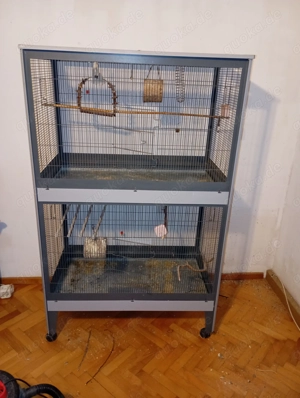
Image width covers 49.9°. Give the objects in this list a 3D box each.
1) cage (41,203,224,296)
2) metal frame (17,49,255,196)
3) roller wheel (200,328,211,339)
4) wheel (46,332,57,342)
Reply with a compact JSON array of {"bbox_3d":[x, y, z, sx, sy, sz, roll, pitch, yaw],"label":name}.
[{"bbox_3d":[-0.099,0.189,1.959,0.950,0.580,0.540,1,22,-3],"label":"cage"},{"bbox_3d":[-0.073,-0.423,1.719,0.955,0.610,0.540,1,22,-3],"label":"metal frame"},{"bbox_3d":[0.335,0.812,1.945,0.048,0.053,0.053,1,22,-3],"label":"roller wheel"},{"bbox_3d":[-0.570,0.803,1.870,0.048,0.053,0.053,1,22,-3],"label":"wheel"}]

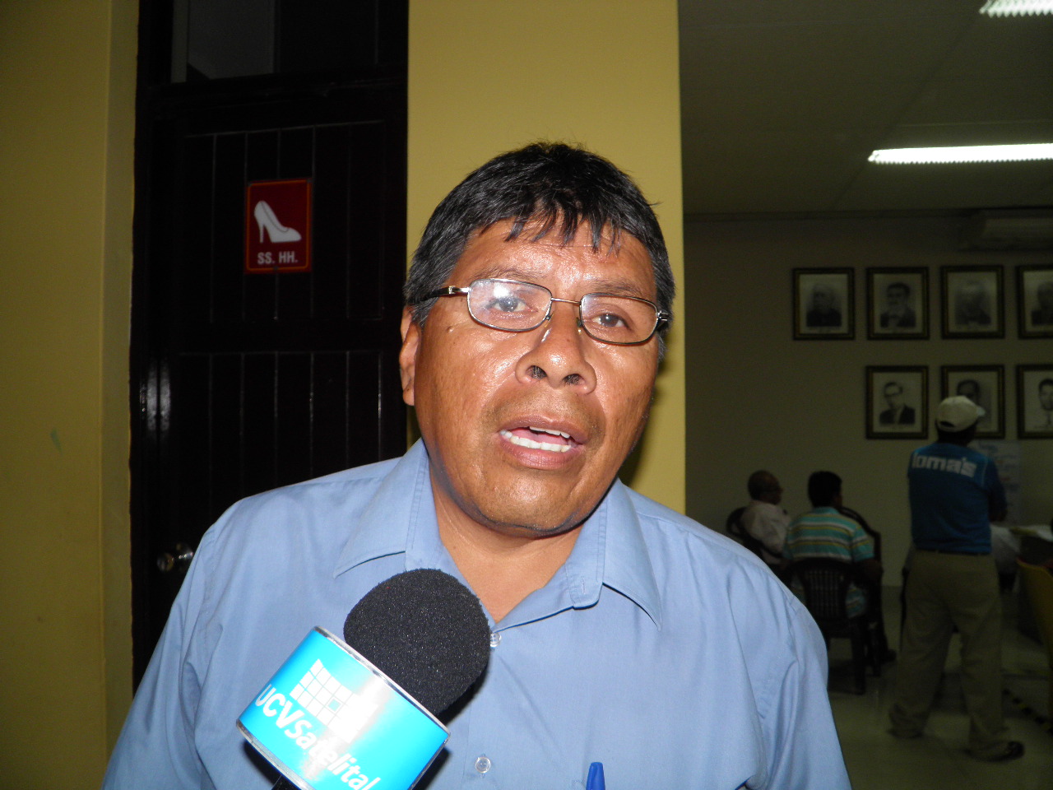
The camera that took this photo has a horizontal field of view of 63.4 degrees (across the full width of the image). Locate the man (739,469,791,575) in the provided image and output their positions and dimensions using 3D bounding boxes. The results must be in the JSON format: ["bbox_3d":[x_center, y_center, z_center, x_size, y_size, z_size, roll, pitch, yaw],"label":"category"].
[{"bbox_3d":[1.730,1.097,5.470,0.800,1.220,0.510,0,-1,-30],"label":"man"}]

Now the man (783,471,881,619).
[{"bbox_3d":[1.910,1.081,5.150,0.540,1.240,0.840,-1,-1,34],"label":"man"}]

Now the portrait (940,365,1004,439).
[{"bbox_3d":[3.946,0.064,7.521,0.540,0.665,0.040,0,-1,9],"label":"portrait"}]

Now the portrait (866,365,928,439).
[{"bbox_3d":[3.321,0.070,7.623,0.540,0.665,0.040,0,-1,9],"label":"portrait"}]

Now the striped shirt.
[{"bbox_3d":[1.765,0.970,4.960,0.460,0.630,0.300,-1,-1,33],"label":"striped shirt"}]

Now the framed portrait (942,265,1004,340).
[{"bbox_3d":[3.946,-0.817,7.535,0.540,0.665,0.040,0,-1,9],"label":"framed portrait"}]

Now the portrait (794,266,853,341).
[{"bbox_3d":[2.704,-0.826,7.739,0.540,0.665,0.040,0,-1,9],"label":"portrait"}]

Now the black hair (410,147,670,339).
[{"bbox_3d":[0.008,-0.095,0.600,0.183,0.170,0.200,7,-2,-10],"label":"black hair"}]

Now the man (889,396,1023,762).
[{"bbox_3d":[2.030,0.847,4.030,0.440,1.670,0.560,1,-1,-42],"label":"man"}]

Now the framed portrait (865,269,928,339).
[{"bbox_3d":[3.330,-0.819,7.636,0.540,0.665,0.040,0,-1,9],"label":"framed portrait"}]

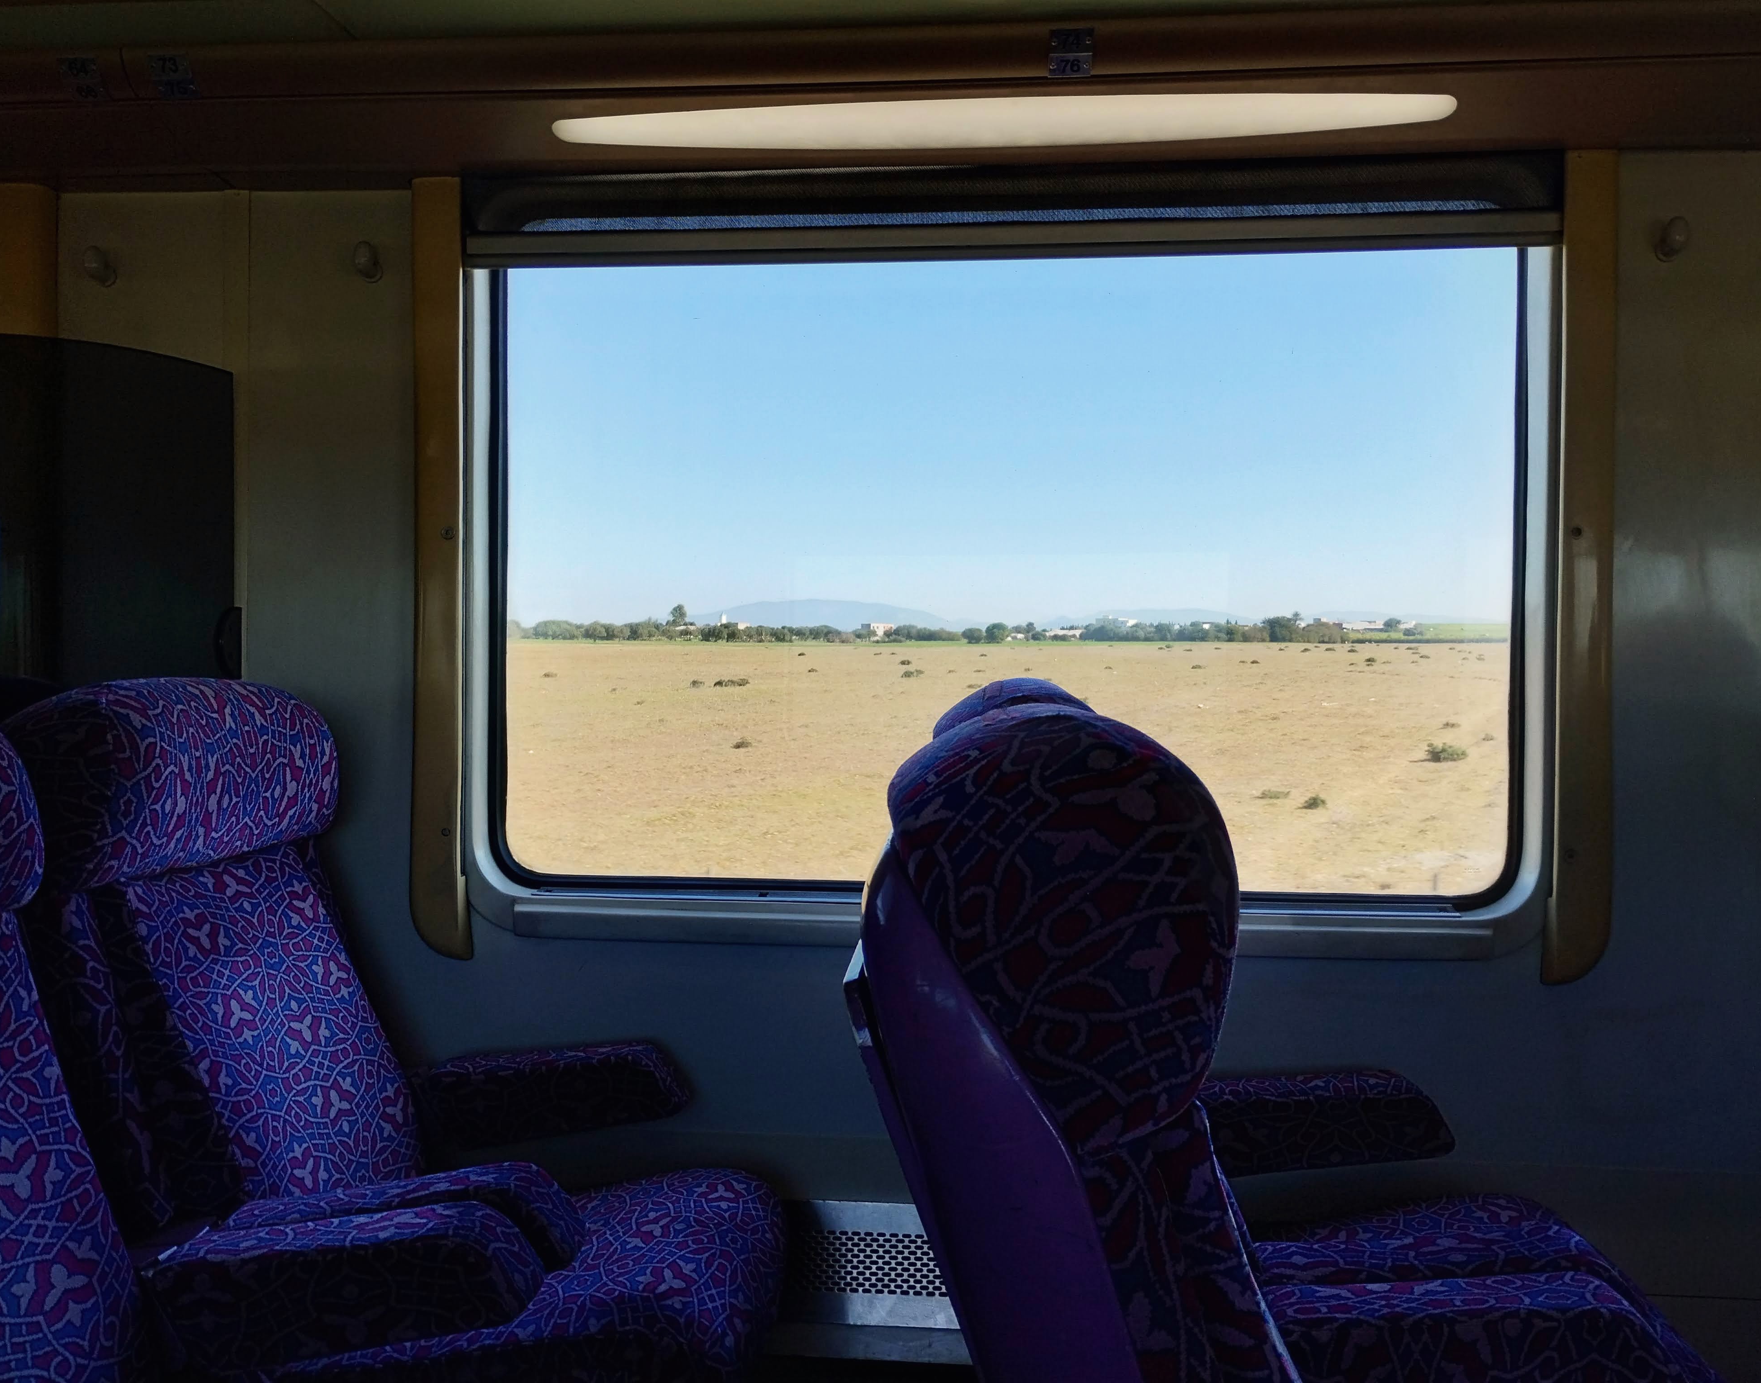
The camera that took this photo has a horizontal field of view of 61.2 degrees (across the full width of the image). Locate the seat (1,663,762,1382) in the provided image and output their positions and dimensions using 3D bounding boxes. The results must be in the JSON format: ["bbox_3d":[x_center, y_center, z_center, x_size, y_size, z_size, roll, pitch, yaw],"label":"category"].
[{"bbox_3d":[-0.478,0.511,1.739,0.745,1.055,0.560,0,2,5],"label":"seat"}]

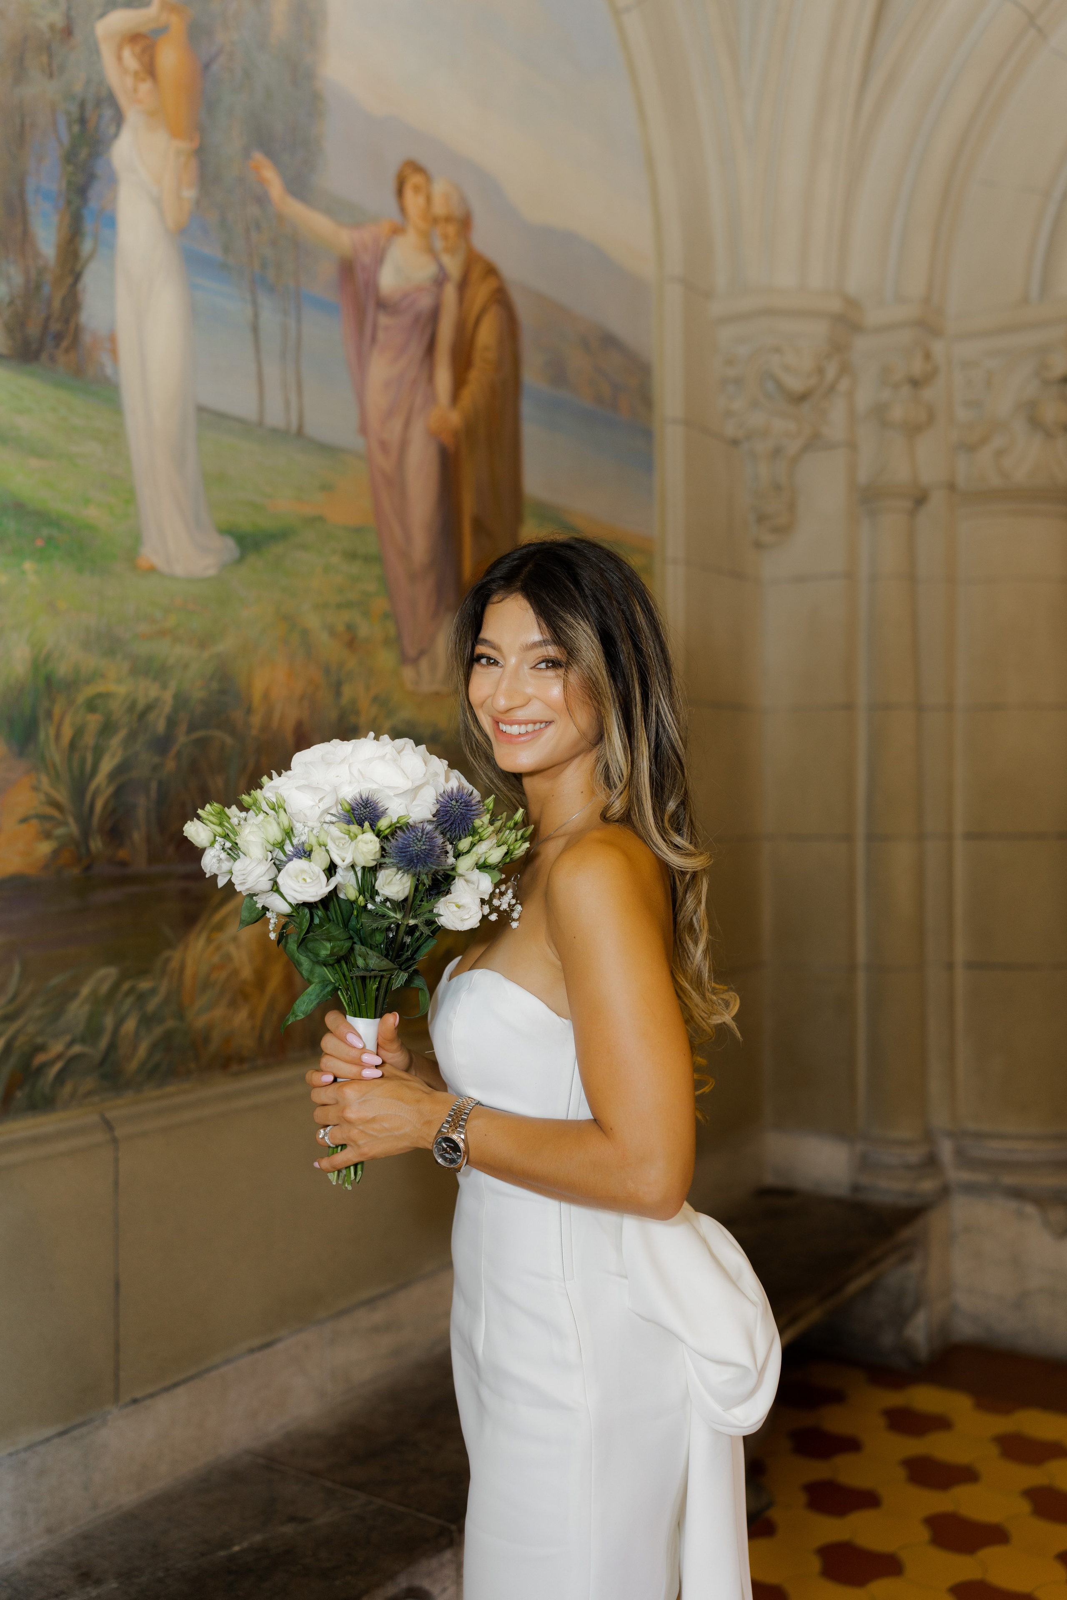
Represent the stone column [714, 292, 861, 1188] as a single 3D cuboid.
[{"bbox_3d":[0.700,-0.130,4.260,0.330,2.440,0.270,0,0,32],"label":"stone column"}]

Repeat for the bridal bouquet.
[{"bbox_3d":[-0.162,0.148,1.430,0.320,0.415,0.290,0,0,14],"label":"bridal bouquet"}]

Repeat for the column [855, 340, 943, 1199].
[{"bbox_3d":[1.000,-0.080,4.240,0.210,2.320,0.200,0,0,32],"label":"column"}]

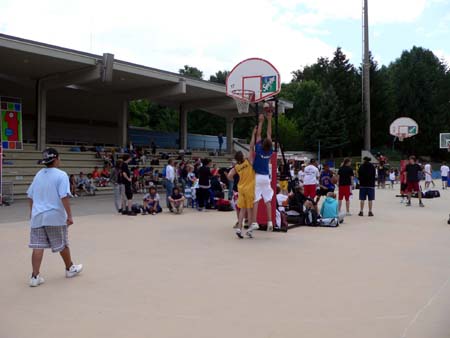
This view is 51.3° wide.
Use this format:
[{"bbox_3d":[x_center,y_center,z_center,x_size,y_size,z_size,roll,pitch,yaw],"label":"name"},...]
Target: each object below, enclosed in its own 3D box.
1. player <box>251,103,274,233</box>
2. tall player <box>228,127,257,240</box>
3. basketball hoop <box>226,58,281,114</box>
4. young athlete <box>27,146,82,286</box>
[{"bbox_3d":[0.790,0.000,9.600,0.470,2.530,0.500,0,0,-8],"label":"player"},{"bbox_3d":[0.338,0.300,9.580,0.540,2.300,0.470,0,0,24],"label":"tall player"},{"bbox_3d":[0.455,-1.800,10.020,1.370,1.260,0.660,0,0,31],"label":"basketball hoop"},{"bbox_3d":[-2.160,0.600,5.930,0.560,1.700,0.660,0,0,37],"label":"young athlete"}]

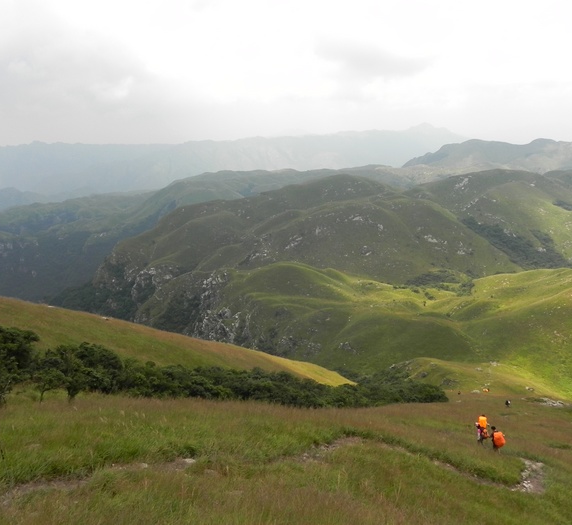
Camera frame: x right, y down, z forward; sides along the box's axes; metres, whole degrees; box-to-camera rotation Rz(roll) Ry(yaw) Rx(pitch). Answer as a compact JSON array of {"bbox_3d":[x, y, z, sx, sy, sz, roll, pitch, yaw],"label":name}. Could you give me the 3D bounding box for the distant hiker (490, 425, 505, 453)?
[{"bbox_3d":[10.297,8.647,25.600,0.600,1.620,0.600,-2,13,-8],"label":"distant hiker"}]

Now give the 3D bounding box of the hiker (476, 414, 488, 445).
[{"bbox_3d":[9.642,8.244,25.800,0.600,1.700,0.520,2,13,10],"label":"hiker"}]

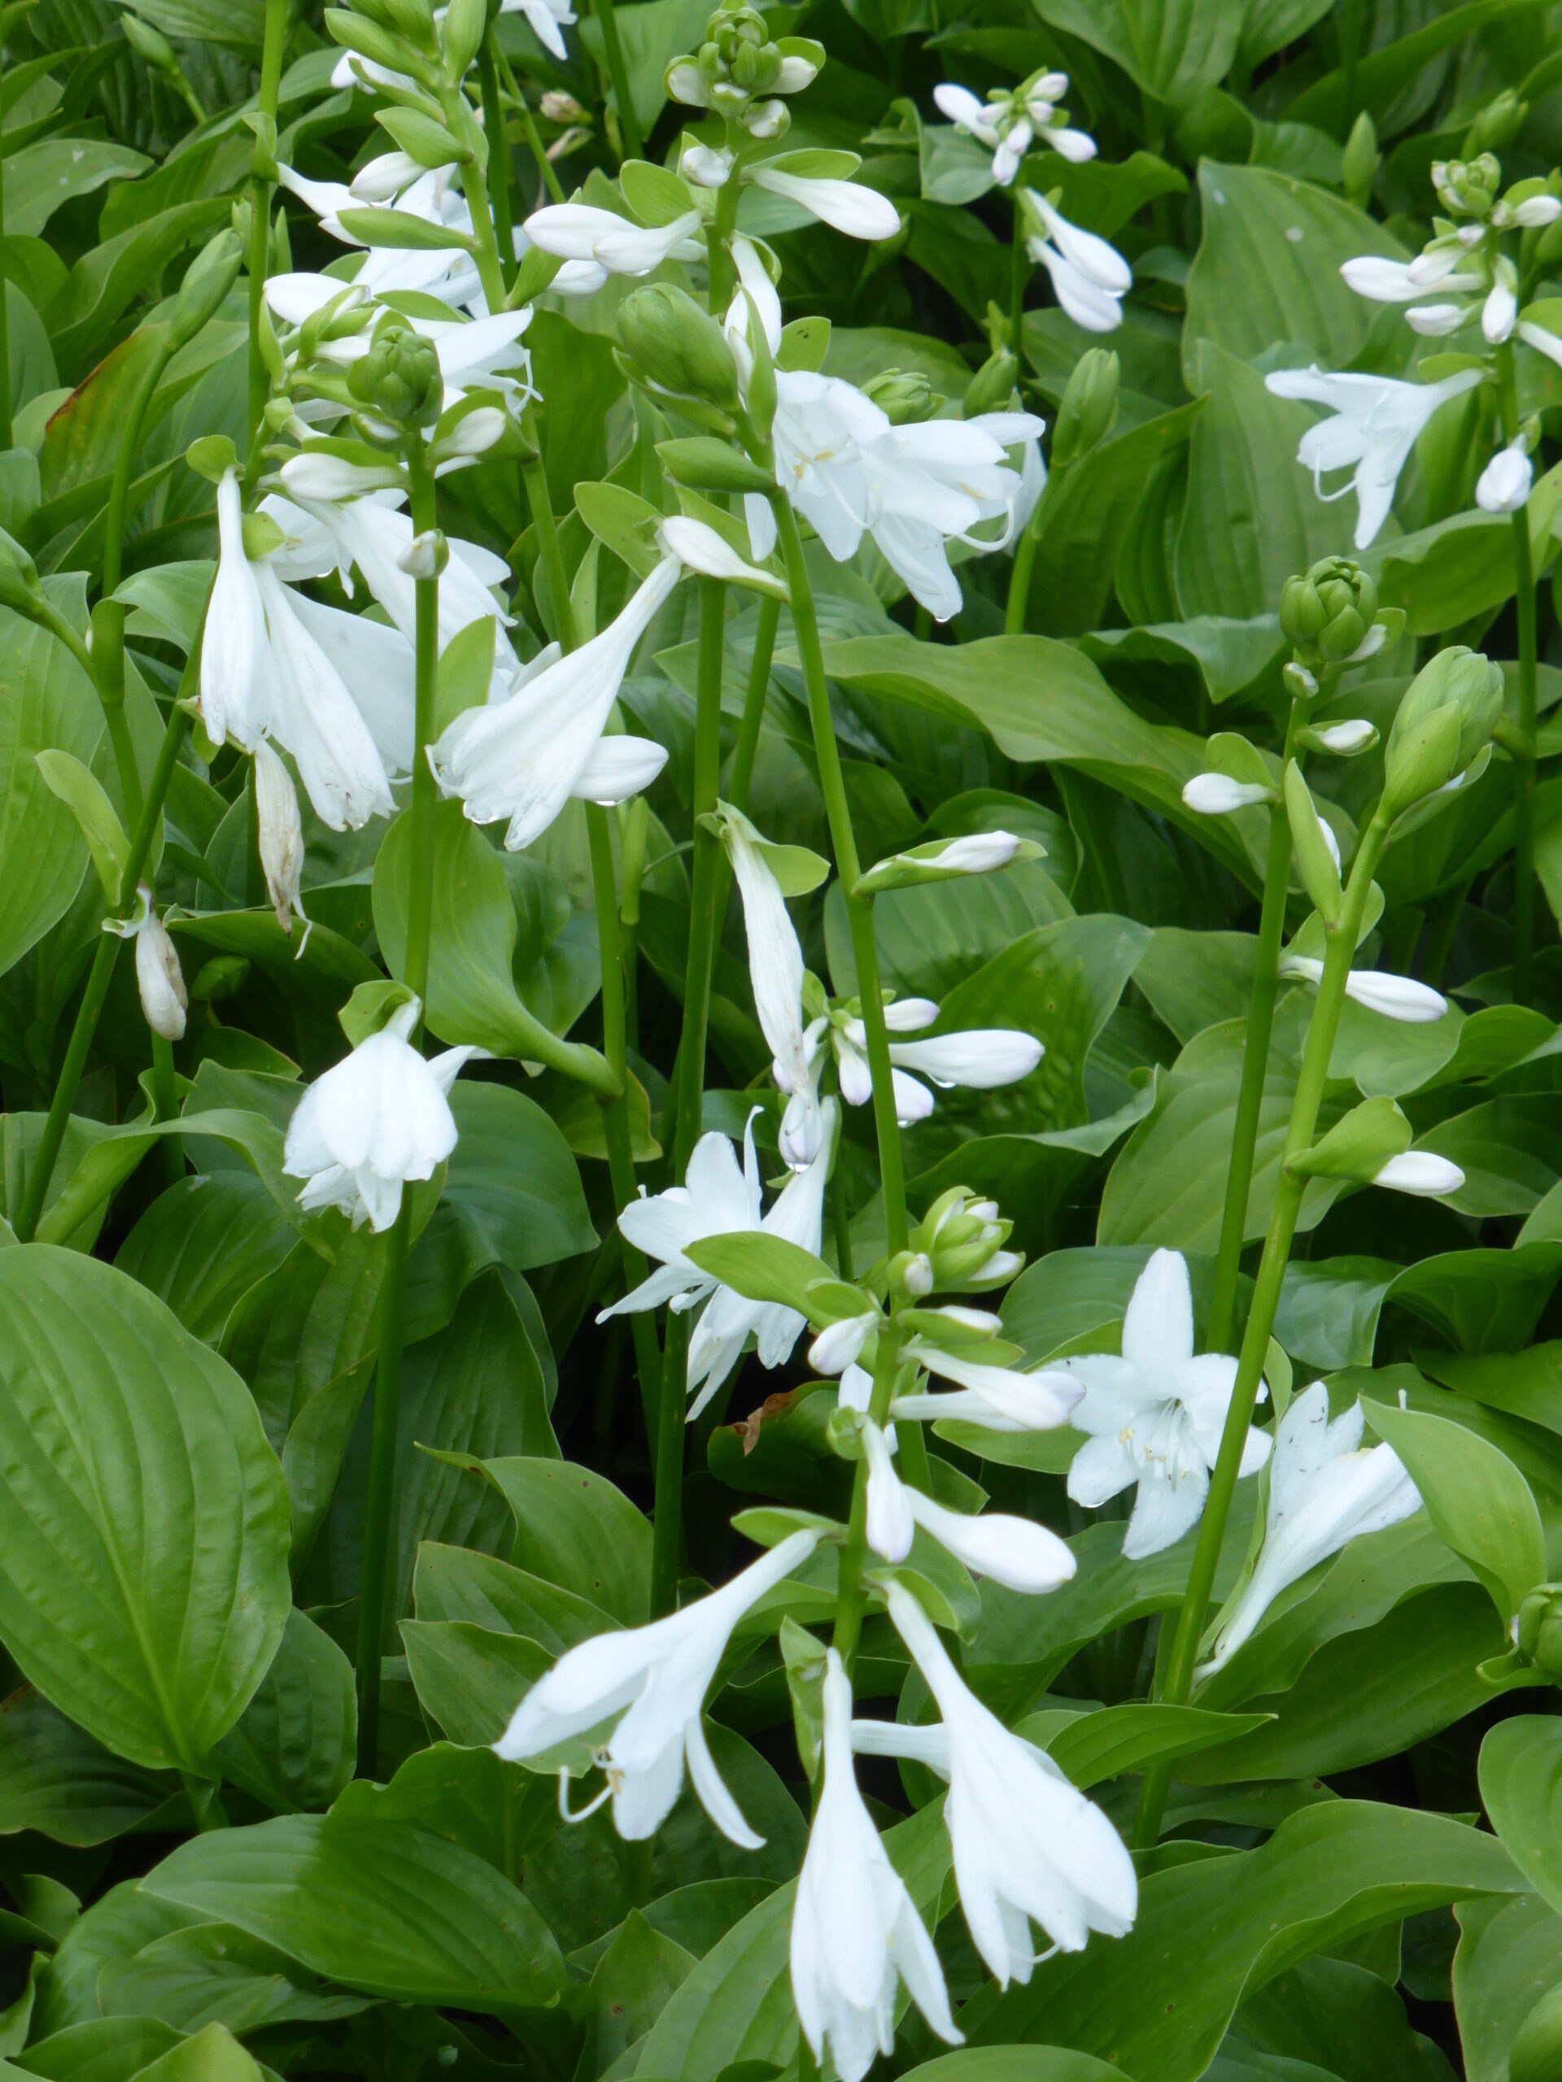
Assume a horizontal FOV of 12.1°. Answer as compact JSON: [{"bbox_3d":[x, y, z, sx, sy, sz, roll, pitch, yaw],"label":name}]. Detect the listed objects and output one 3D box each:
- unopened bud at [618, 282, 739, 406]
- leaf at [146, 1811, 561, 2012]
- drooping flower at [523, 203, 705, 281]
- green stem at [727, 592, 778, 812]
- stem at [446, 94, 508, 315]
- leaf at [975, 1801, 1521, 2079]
[{"bbox_3d":[-0.028,-0.195,2.050,0.026,0.038,0.026,-36,20,16],"label":"unopened bud"},{"bbox_3d":[-0.114,0.232,1.950,0.115,0.032,0.070,10,28,19],"label":"leaf"},{"bbox_3d":[-0.049,-0.234,2.150,0.053,0.022,0.028,-8,28,-15],"label":"drooping flower"},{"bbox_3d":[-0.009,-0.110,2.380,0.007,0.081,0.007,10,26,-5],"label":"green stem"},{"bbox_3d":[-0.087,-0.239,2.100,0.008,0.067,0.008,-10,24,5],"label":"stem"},{"bbox_3d":[0.127,0.256,2.030,0.155,0.050,0.090,-21,39,-7],"label":"leaf"}]

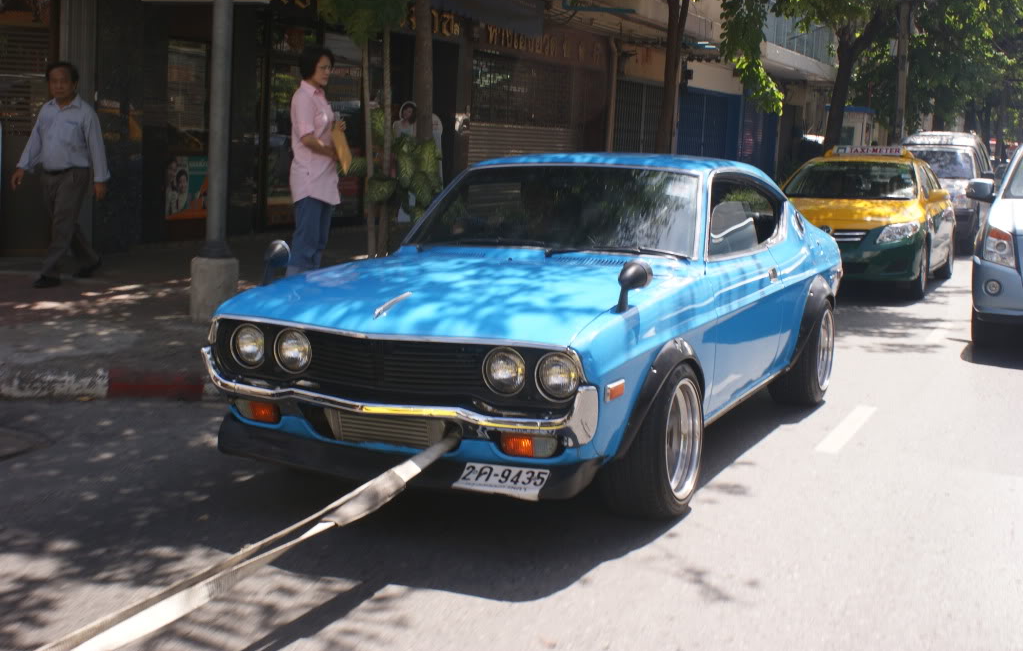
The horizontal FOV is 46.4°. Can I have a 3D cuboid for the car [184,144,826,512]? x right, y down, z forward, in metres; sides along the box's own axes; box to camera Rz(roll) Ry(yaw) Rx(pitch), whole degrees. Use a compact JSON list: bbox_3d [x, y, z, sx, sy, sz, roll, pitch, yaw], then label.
[{"bbox_3d":[0.456,-0.165,5.755,1.700,1.325,4.240,5,8,25],"label":"car"}]

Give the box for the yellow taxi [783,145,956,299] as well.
[{"bbox_3d":[4.156,-1.289,13.950,1.760,1.550,4.540,5,8,25],"label":"yellow taxi"}]

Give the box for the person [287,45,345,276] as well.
[{"bbox_3d":[-1.203,-0.894,7.250,0.380,1.570,0.460,5,8,22],"label":"person"}]

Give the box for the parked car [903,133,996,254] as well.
[{"bbox_3d":[7.720,-2.412,21.600,1.760,1.920,4.900,5,8,25],"label":"parked car"}]

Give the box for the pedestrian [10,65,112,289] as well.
[{"bbox_3d":[-3.292,-1.075,8.706,0.580,1.670,0.580,5,8,25],"label":"pedestrian"}]

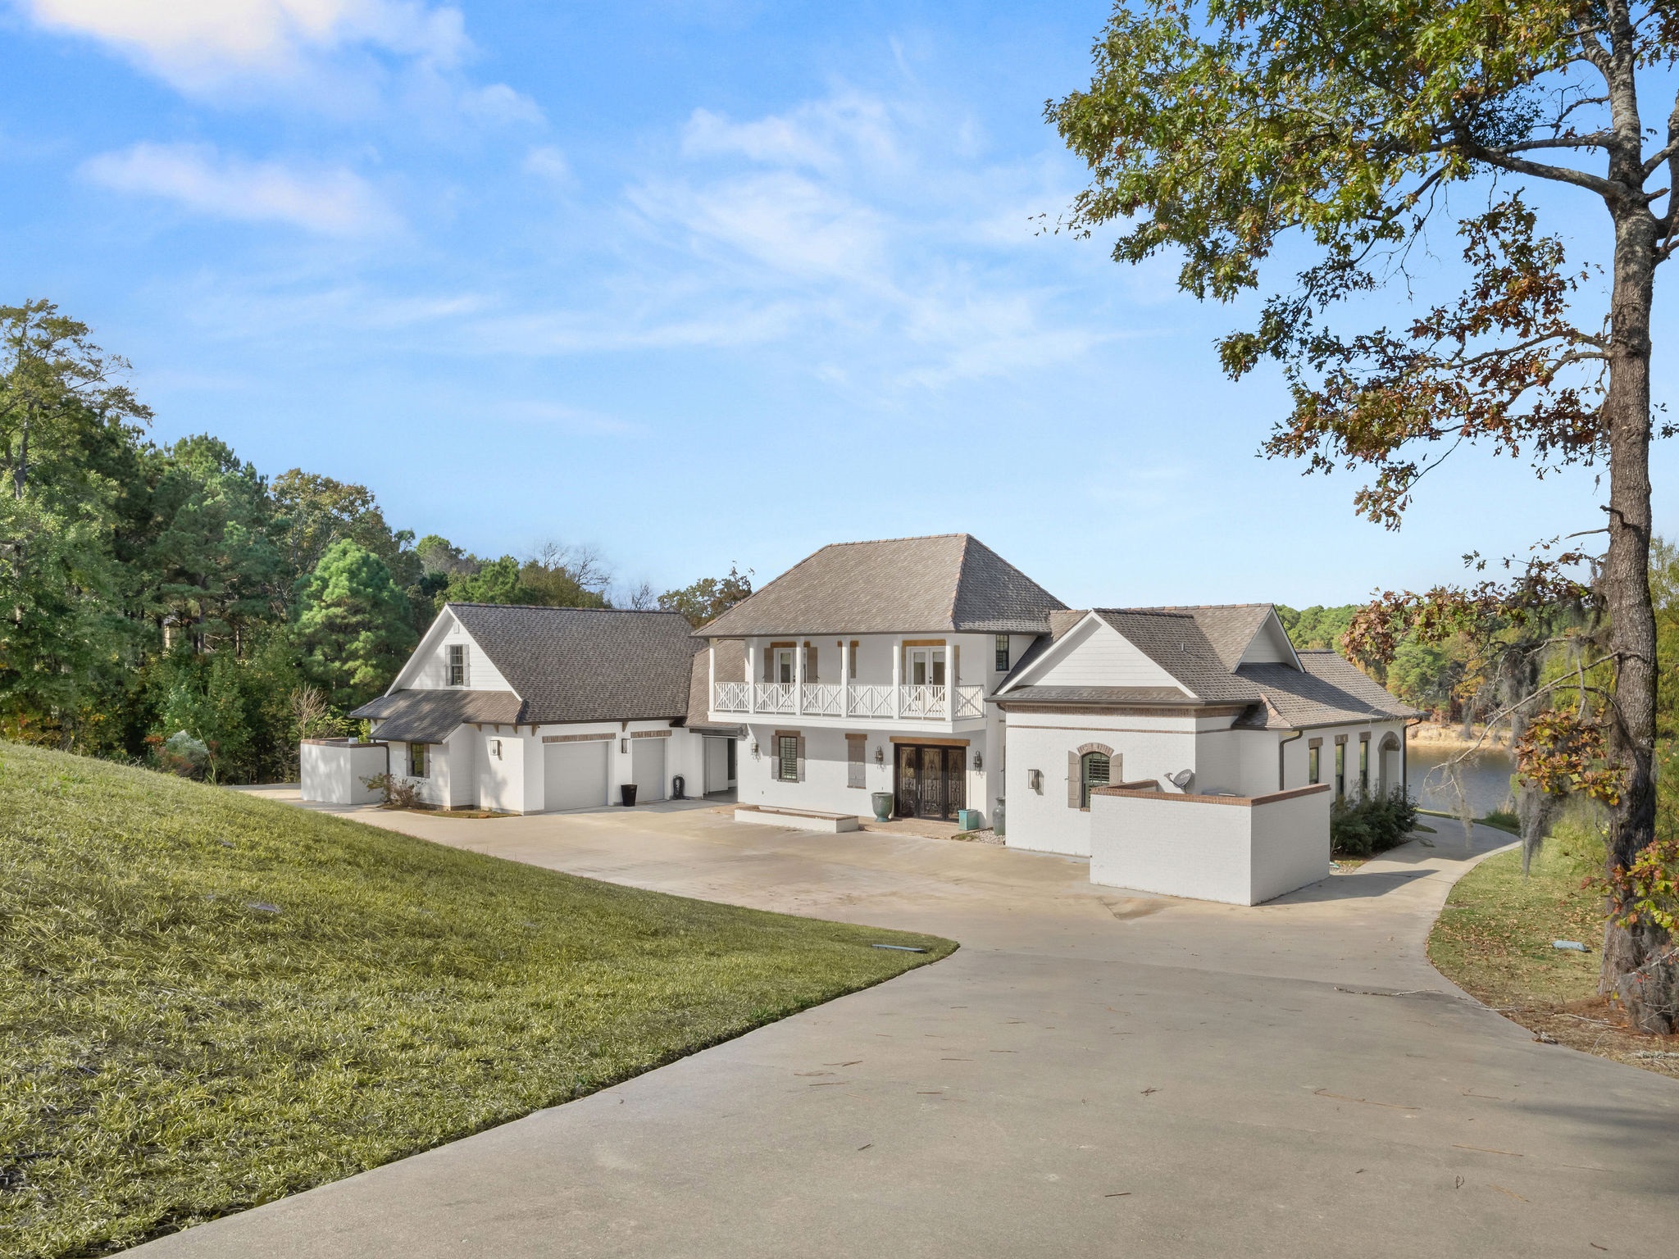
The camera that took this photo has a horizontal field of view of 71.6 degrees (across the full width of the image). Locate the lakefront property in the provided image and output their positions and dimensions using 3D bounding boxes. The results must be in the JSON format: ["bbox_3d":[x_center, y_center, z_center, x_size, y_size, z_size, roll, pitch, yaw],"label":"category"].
[{"bbox_3d":[0.317,1.640,43.652,36.300,10.300,22.400,-2,-2,42],"label":"lakefront property"}]

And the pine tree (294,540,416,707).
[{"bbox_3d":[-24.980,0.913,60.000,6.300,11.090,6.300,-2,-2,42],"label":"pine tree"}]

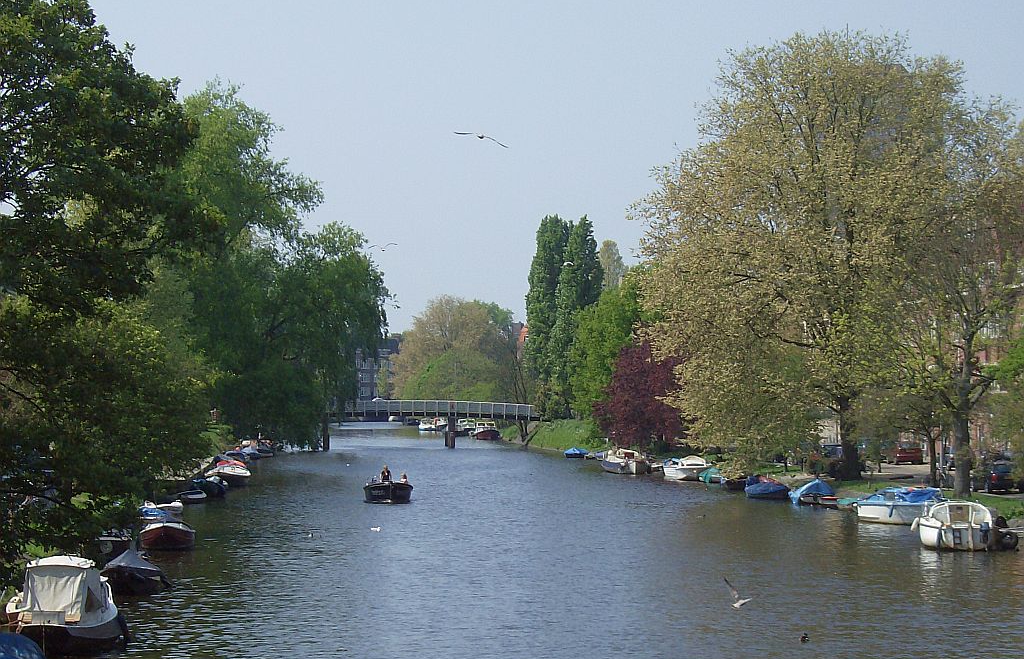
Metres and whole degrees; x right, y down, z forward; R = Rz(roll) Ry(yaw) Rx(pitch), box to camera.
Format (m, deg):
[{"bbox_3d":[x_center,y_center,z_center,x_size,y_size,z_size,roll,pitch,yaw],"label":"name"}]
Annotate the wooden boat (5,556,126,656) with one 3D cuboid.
[{"bbox_3d":[-10.250,6.138,67.501,2.350,2.050,6.000,0,-1,-2],"label":"wooden boat"}]

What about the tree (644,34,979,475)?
[{"bbox_3d":[16.066,-4.008,161.098,18.000,24.500,17.000,0,-1,0],"label":"tree"}]

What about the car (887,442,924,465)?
[{"bbox_3d":[25.369,7.969,190.888,1.700,1.420,4.150,0,-1,-3],"label":"car"}]

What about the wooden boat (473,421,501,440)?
[{"bbox_3d":[-2.618,10.465,302.861,2.450,1.850,7.000,0,-1,-12],"label":"wooden boat"}]

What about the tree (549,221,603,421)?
[{"bbox_3d":[6.076,-0.957,278.062,5.400,19.000,5.400,0,-1,0],"label":"tree"}]

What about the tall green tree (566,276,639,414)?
[{"bbox_3d":[8.645,1.748,270.012,7.000,13.100,6.800,0,-1,0],"label":"tall green tree"}]

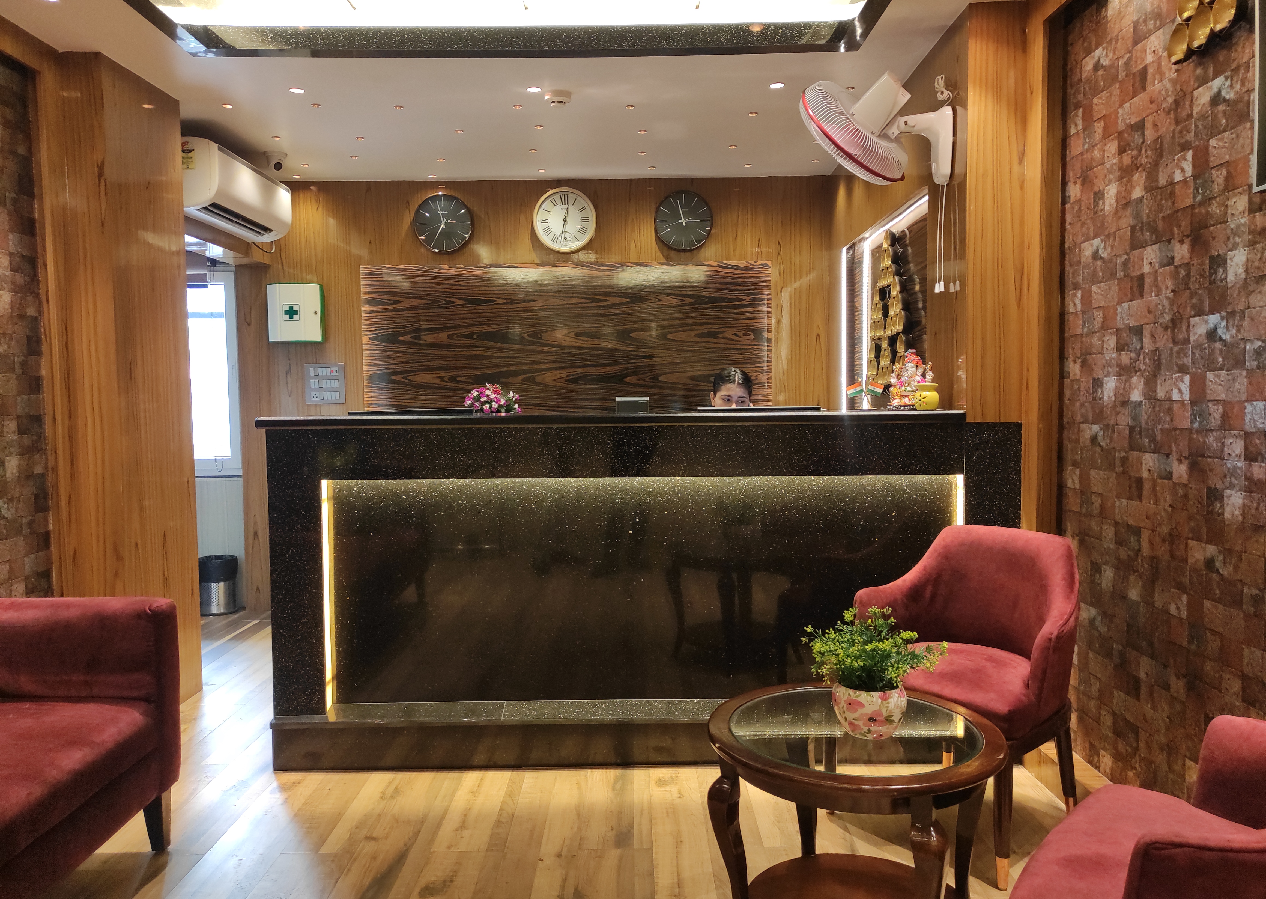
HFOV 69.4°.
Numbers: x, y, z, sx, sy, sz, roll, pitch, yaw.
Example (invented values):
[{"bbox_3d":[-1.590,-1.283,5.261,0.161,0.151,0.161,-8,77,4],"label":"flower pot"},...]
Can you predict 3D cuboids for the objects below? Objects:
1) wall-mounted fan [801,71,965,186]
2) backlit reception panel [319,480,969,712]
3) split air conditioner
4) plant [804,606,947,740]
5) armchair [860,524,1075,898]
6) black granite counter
[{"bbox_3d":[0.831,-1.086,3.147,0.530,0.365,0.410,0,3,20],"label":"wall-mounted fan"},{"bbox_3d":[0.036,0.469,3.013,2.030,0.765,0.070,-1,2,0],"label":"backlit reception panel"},{"bbox_3d":[-1.920,-1.223,4.408,0.225,0.295,0.880,-1,2,0],"label":"split air conditioner"},{"bbox_3d":[0.502,0.449,1.892,0.290,0.258,0.270,-1,2,0],"label":"plant"},{"bbox_3d":[0.911,0.625,2.493,0.575,0.775,0.550,-3,3,-42],"label":"armchair"},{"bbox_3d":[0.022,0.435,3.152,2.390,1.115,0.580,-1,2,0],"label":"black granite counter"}]

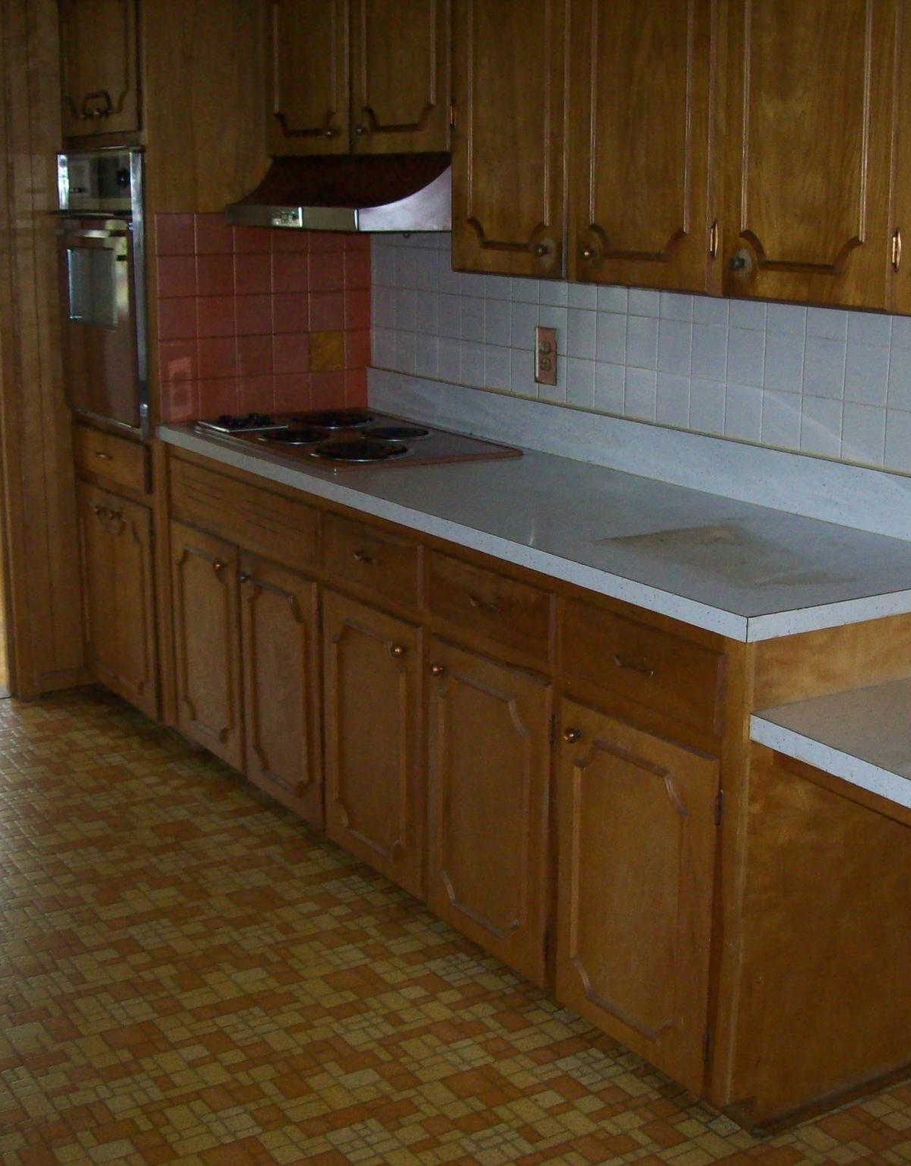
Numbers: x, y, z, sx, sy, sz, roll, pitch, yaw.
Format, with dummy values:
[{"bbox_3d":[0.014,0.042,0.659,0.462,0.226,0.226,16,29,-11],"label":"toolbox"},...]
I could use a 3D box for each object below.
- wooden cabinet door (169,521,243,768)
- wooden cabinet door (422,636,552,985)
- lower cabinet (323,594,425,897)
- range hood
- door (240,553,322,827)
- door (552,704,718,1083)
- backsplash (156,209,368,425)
[{"bbox_3d":[-0.644,0.155,4.180,0.024,0.587,0.419,-8,17,-32],"label":"wooden cabinet door"},{"bbox_3d":[0.057,0.428,3.130,0.024,0.591,0.415,-8,17,-32],"label":"wooden cabinet door"},{"bbox_3d":[-0.180,0.334,3.486,0.024,0.587,0.419,-8,17,-32],"label":"lower cabinet"},{"bbox_3d":[-0.196,-0.950,3.928,0.465,0.174,0.860,-8,17,-32],"label":"range hood"},{"bbox_3d":[-0.411,0.246,3.831,0.024,0.589,0.404,-8,17,-32],"label":"door"},{"bbox_3d":[0.309,0.518,2.779,0.024,0.585,0.408,-9,17,-32],"label":"door"},{"bbox_3d":[-0.506,-0.713,4.326,0.622,0.532,0.019,-8,17,-32],"label":"backsplash"}]

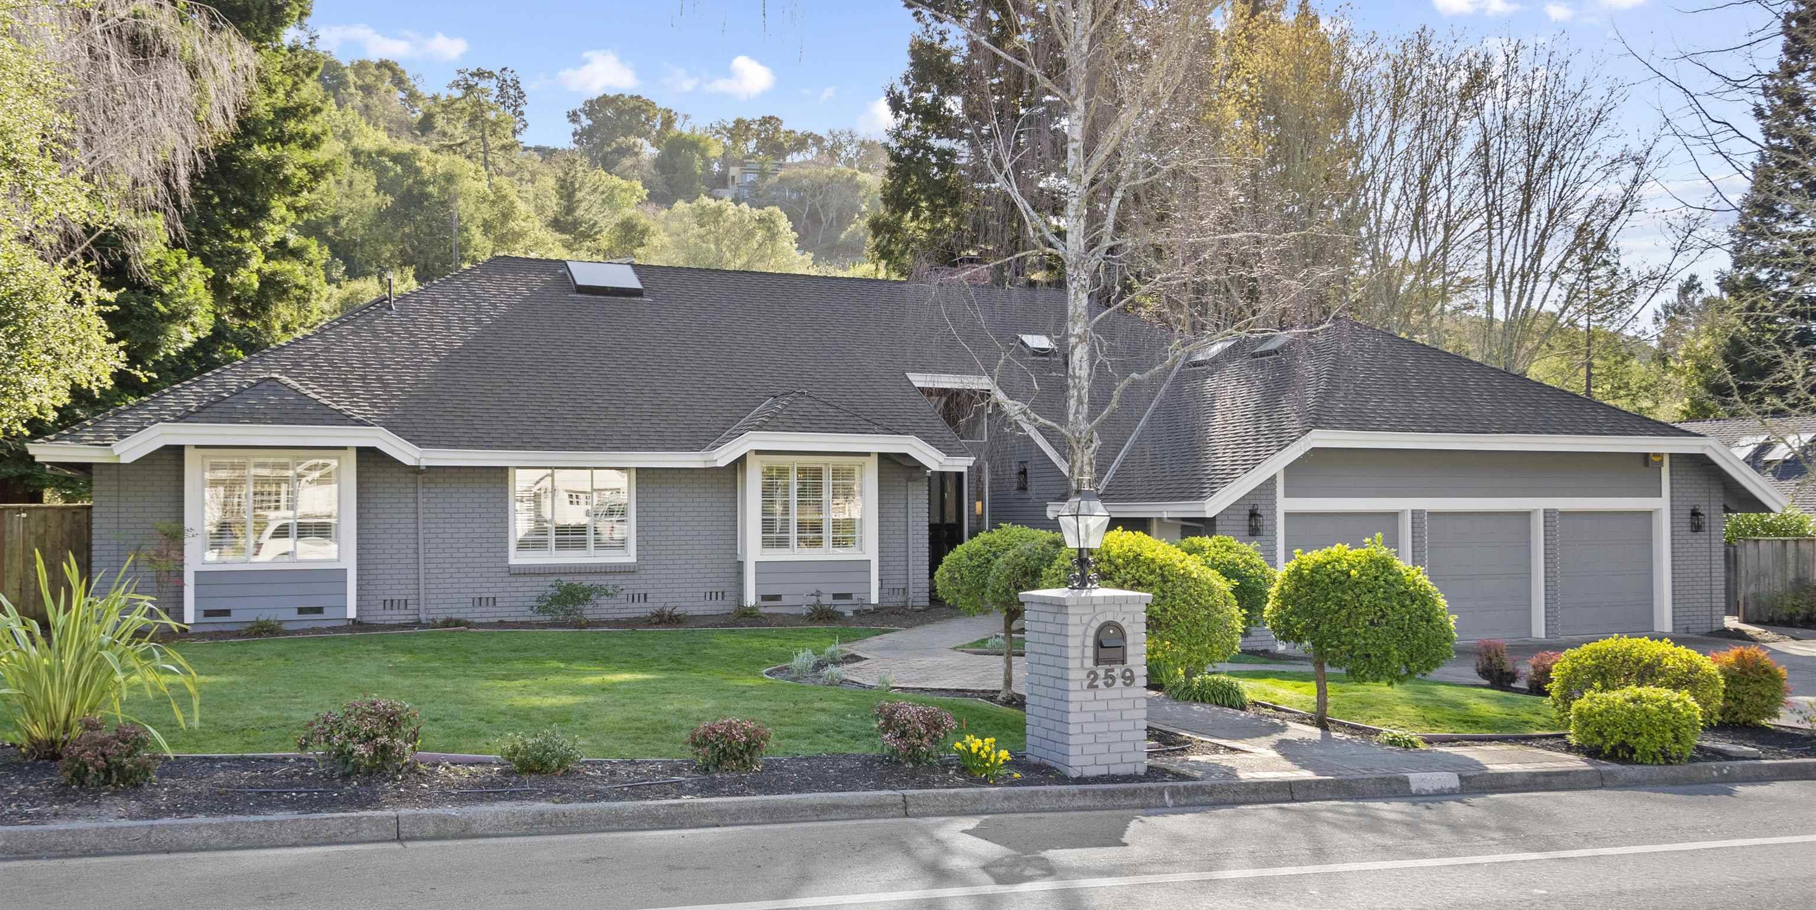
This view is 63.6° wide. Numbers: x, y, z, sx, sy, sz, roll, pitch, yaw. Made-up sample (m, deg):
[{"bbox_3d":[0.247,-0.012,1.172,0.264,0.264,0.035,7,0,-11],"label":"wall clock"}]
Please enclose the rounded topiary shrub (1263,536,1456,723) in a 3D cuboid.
[{"bbox_3d":[4.241,1.638,13.738,1.811,1.758,1.811,-1,-2,17],"label":"rounded topiary shrub"}]

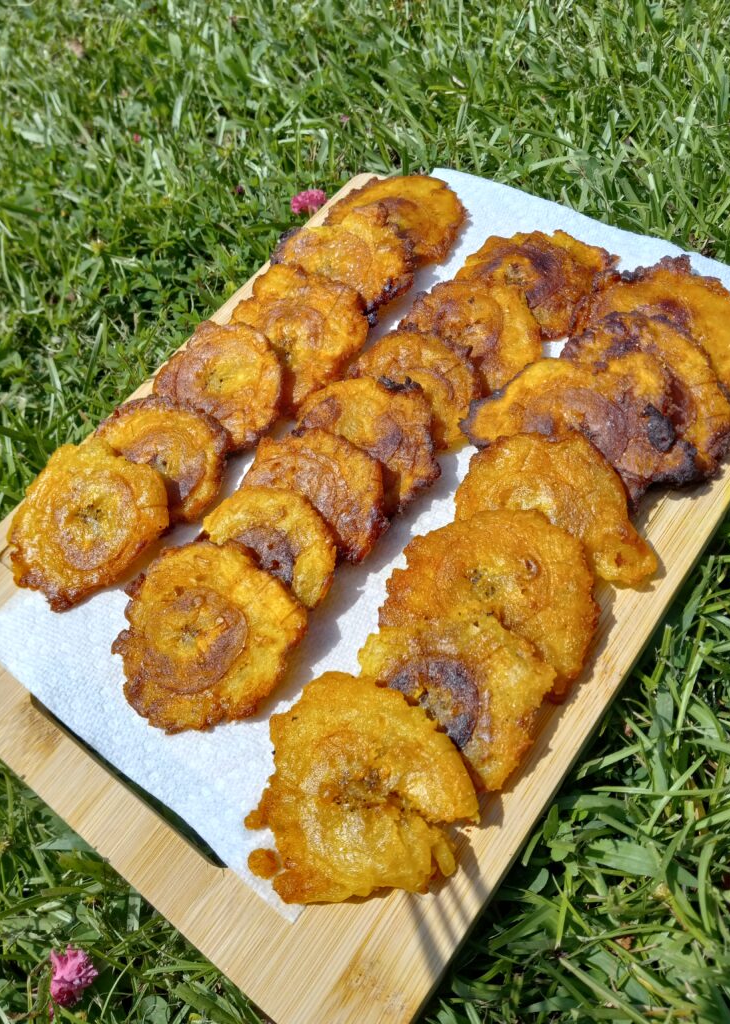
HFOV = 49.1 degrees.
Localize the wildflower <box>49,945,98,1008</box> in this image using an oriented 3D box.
[{"bbox_3d":[-0.086,0.137,0.236,0.013,0.014,0.016,0,62,6],"label":"wildflower"}]

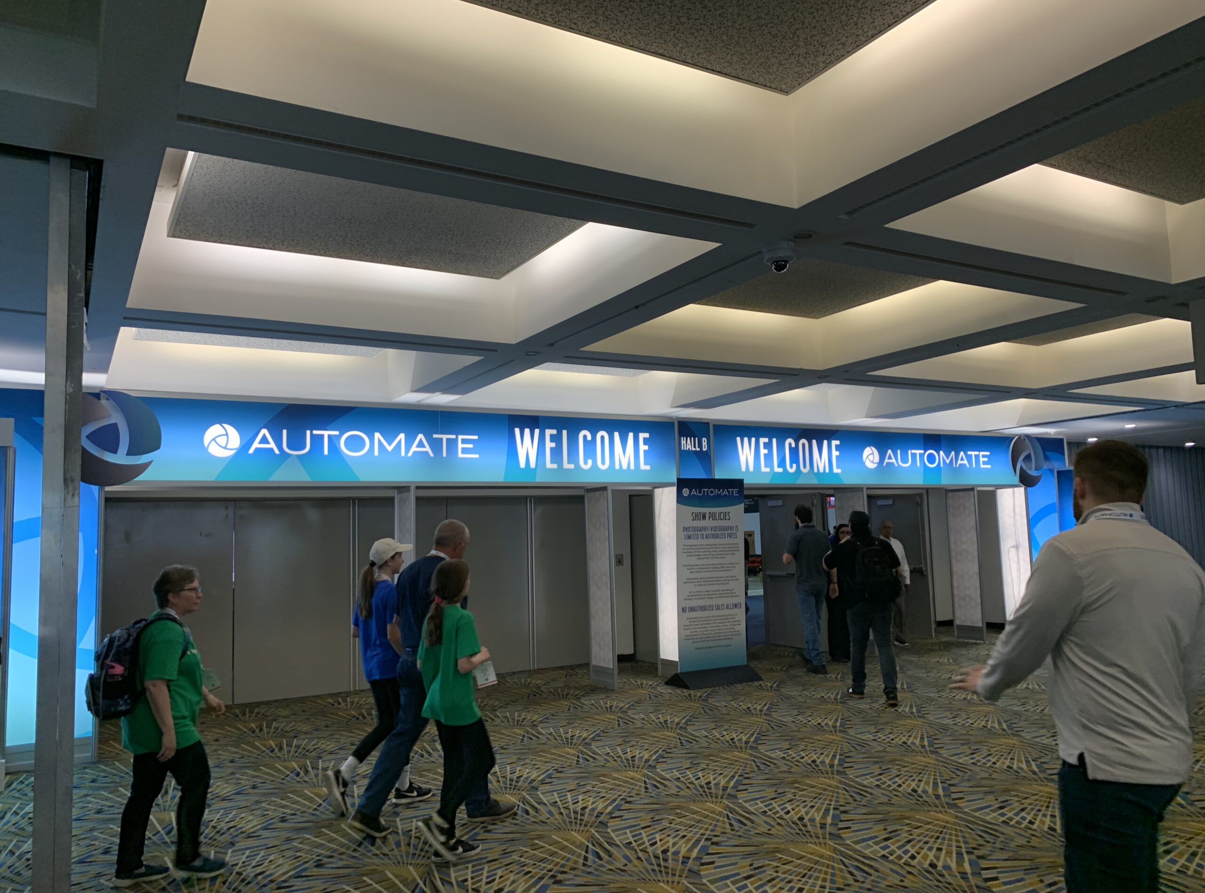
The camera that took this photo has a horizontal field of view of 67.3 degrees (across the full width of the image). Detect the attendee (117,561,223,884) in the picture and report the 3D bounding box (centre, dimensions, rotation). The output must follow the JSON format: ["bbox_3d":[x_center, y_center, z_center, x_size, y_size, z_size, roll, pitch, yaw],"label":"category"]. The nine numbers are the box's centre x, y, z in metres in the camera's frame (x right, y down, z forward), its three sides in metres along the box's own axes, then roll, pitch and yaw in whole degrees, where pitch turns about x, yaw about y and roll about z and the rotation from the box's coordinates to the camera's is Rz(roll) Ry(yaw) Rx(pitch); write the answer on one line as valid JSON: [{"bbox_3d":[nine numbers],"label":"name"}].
[{"bbox_3d":[-2.213,1.386,4.681,0.600,1.550,0.520,1,-6,-22],"label":"attendee"}]

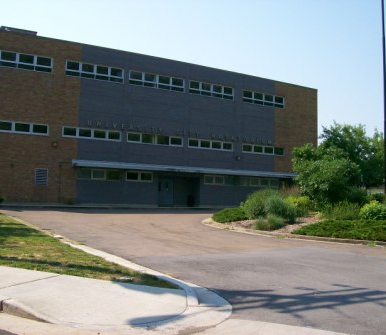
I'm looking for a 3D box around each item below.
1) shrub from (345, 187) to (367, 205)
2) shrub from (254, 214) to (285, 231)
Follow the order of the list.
[{"bbox_3d":[7.120,1.463,20.257,0.950,1.185,0.900,1,-4,0],"label":"shrub"},{"bbox_3d":[2.641,1.897,16.081,1.100,0.522,0.950,1,-4,0],"label":"shrub"}]

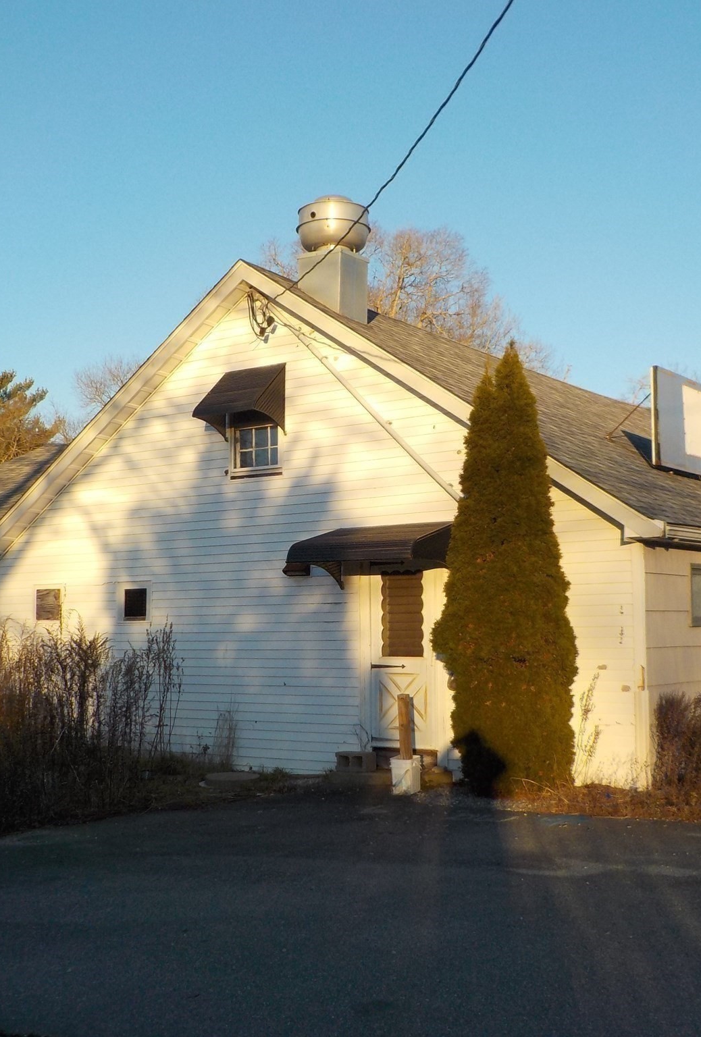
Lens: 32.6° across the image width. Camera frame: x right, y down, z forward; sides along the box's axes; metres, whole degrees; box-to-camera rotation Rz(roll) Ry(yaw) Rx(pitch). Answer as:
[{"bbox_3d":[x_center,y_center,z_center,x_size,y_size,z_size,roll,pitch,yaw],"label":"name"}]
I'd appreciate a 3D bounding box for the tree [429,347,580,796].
[{"bbox_3d":[1.413,0.451,11.034,1.304,4.106,1.264,-1,-5,0],"label":"tree"}]

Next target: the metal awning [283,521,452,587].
[{"bbox_3d":[0.244,0.347,12.124,1.541,0.642,0.938,-4,-6,36],"label":"metal awning"}]

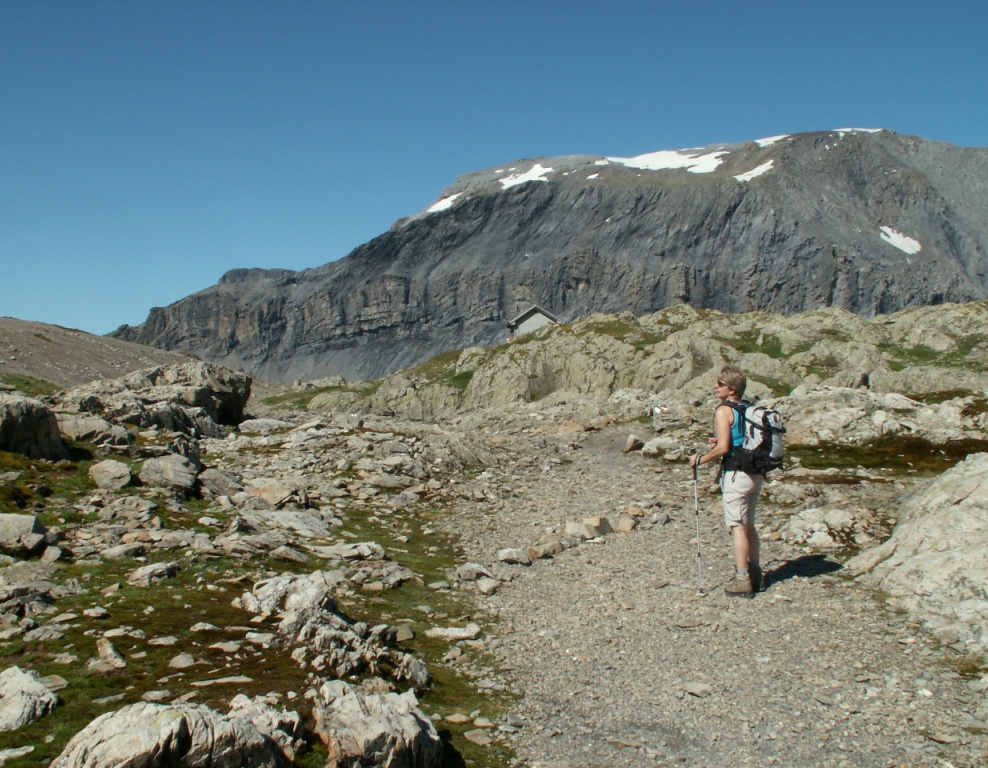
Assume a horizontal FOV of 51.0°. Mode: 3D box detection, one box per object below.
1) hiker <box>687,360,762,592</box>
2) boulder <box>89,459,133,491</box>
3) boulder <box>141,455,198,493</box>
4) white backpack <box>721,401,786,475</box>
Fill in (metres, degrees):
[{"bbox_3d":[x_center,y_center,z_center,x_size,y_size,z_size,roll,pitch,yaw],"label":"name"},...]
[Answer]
[{"bbox_3d":[1.707,0.701,7.600,0.480,1.690,0.520,0,0,-45],"label":"hiker"},{"bbox_3d":[-4.920,1.162,13.300,0.560,0.410,0.460,0,0,-19],"label":"boulder"},{"bbox_3d":[-4.181,1.143,13.300,0.760,0.480,0.580,0,0,-19],"label":"boulder"},{"bbox_3d":[1.874,0.385,7.450,0.360,0.540,0.330,0,0,-45],"label":"white backpack"}]

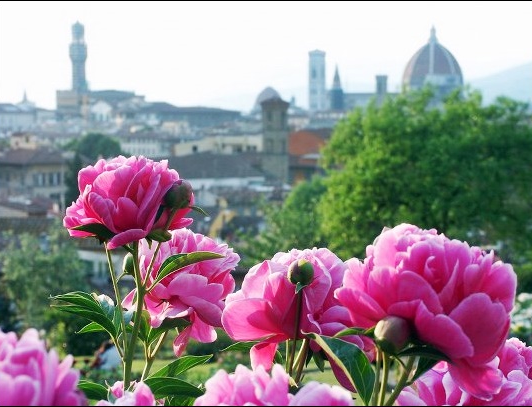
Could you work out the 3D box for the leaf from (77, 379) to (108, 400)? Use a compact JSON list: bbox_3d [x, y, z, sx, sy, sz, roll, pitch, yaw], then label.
[{"bbox_3d":[-0.171,0.184,1.430,0.037,0.010,0.020,19,20,2],"label":"leaf"}]

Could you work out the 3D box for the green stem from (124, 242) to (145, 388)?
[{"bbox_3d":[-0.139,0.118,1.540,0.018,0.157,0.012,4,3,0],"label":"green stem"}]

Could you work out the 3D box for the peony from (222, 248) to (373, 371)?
[{"bbox_3d":[0.034,0.112,1.560,0.160,0.130,0.150,0,4,0],"label":"peony"}]

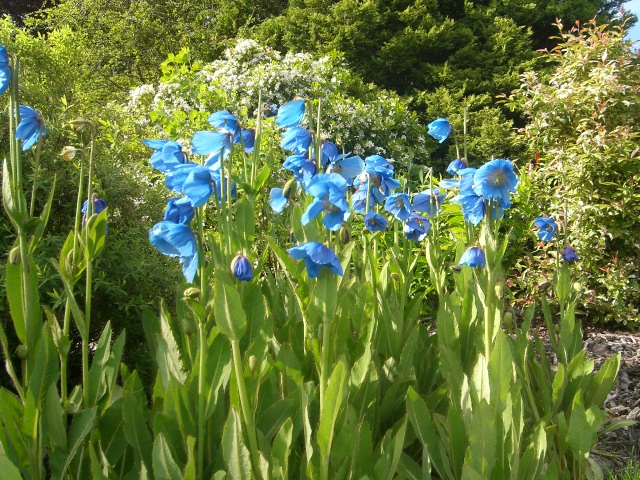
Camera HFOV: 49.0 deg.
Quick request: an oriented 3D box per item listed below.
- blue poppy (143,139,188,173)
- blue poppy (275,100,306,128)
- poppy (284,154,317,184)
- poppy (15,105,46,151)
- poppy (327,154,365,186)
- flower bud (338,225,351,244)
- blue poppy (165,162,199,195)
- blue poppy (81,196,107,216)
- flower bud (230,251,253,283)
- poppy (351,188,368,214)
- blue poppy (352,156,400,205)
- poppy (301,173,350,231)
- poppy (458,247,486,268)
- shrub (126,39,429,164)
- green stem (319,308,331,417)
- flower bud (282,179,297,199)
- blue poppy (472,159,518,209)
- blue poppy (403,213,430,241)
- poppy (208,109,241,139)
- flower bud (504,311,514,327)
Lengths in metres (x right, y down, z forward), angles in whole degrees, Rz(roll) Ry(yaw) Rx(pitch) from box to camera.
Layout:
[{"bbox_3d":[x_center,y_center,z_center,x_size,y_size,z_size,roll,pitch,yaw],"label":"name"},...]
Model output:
[{"bbox_3d":[-0.312,-0.171,1.420,0.080,0.068,0.075,-2,6,-19],"label":"blue poppy"},{"bbox_3d":[-0.059,-0.261,1.450,0.060,0.062,0.062,-2,6,-21],"label":"blue poppy"},{"bbox_3d":[-0.047,-0.161,1.600,0.070,0.070,0.068,-6,10,-38],"label":"poppy"},{"bbox_3d":[-0.575,-0.223,1.400,0.052,0.088,0.080,2,6,23],"label":"poppy"},{"bbox_3d":[0.053,-0.147,1.470,0.083,0.068,0.060,2,6,17],"label":"poppy"},{"bbox_3d":[0.050,-0.011,1.420,0.025,0.040,0.025,0,6,0],"label":"flower bud"},{"bbox_3d":[-0.266,-0.116,1.370,0.075,0.070,0.075,-2,6,-22],"label":"blue poppy"},{"bbox_3d":[-0.564,-0.083,1.750,0.062,0.055,0.060,2,8,17],"label":"blue poppy"},{"bbox_3d":[-0.153,0.052,1.380,0.044,0.056,0.044,0,6,0],"label":"flower bud"},{"bbox_3d":[0.090,-0.083,1.520,0.048,0.056,0.048,3,6,23],"label":"poppy"},{"bbox_3d":[0.130,-0.140,1.620,0.105,0.108,0.075,0,8,0],"label":"blue poppy"},{"bbox_3d":[0.012,-0.082,1.500,0.105,0.120,0.080,-1,8,-6],"label":"poppy"},{"bbox_3d":[0.336,0.039,1.550,0.061,0.050,0.058,3,7,24],"label":"poppy"},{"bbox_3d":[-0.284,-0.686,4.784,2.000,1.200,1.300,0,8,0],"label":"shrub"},{"bbox_3d":[0.009,0.248,1.420,0.017,0.218,0.017,3,6,0],"label":"green stem"},{"bbox_3d":[-0.068,-0.115,1.570,0.030,0.044,0.030,0,8,0],"label":"flower bud"},{"bbox_3d":[0.390,-0.125,1.560,0.102,0.108,0.055,0,6,-3],"label":"blue poppy"},{"bbox_3d":[0.221,-0.031,1.600,0.062,0.062,0.050,-1,6,-9],"label":"blue poppy"},{"bbox_3d":[-0.228,-0.276,1.680,0.065,0.066,0.075,-2,6,-22],"label":"poppy"},{"bbox_3d":[0.437,0.181,1.620,0.023,0.036,0.023,0,6,0],"label":"flower bud"}]

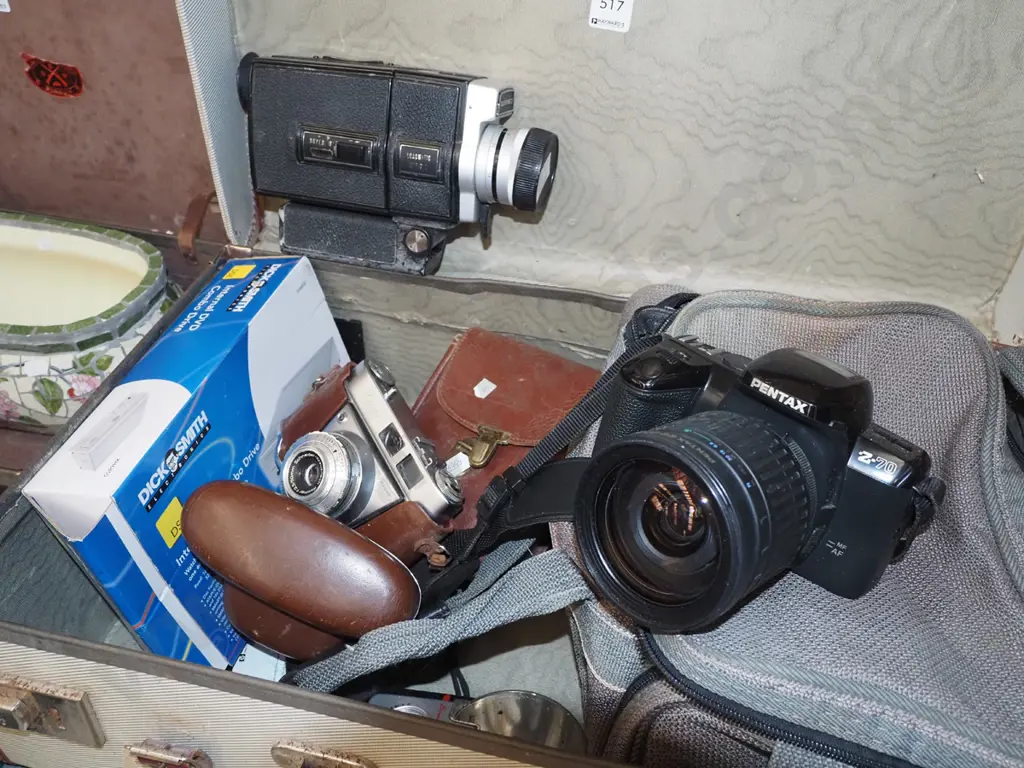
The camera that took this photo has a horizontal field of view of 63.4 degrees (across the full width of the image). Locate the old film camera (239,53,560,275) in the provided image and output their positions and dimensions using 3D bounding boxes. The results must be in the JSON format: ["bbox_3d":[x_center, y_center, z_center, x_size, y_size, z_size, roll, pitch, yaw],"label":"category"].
[{"bbox_3d":[-0.088,-0.159,0.614,0.250,0.146,0.058,12,23,14],"label":"old film camera"}]

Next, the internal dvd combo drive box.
[{"bbox_3d":[-0.194,0.043,0.577,0.061,0.157,0.240,0,39,18],"label":"internal dvd combo drive box"}]

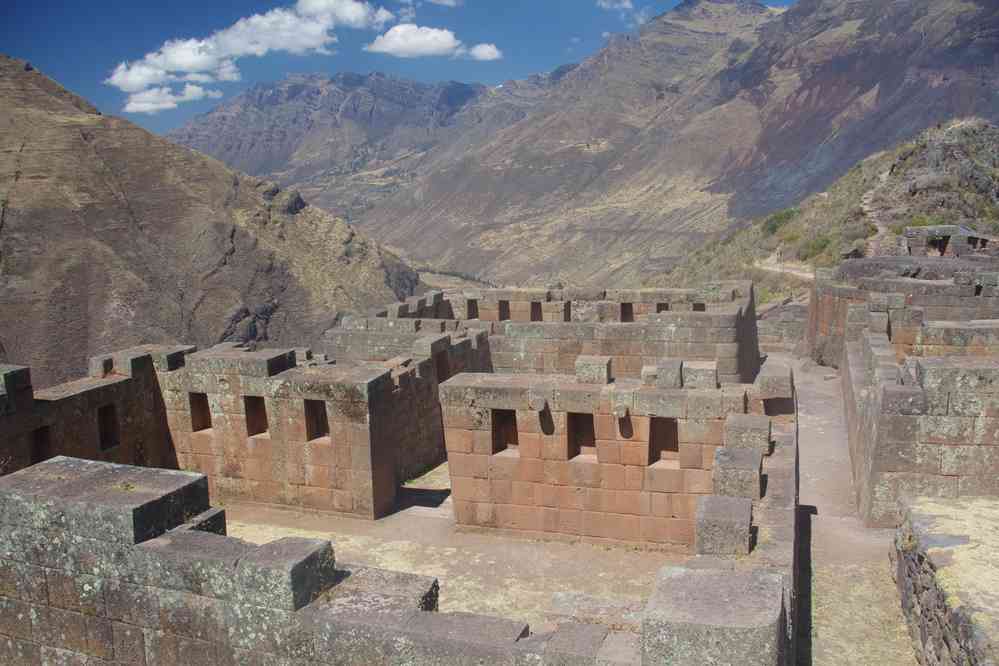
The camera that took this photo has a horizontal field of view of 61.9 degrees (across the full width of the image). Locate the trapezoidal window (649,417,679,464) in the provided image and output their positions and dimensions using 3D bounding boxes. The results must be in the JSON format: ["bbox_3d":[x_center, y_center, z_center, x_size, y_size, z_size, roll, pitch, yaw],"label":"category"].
[{"bbox_3d":[2.386,1.505,11.930,0.451,0.730,0.372,1,12,20],"label":"trapezoidal window"}]

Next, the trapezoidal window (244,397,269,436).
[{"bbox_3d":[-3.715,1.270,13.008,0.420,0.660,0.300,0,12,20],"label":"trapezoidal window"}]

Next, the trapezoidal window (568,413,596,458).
[{"bbox_3d":[1.260,1.491,12.345,0.446,0.735,0.372,1,12,20],"label":"trapezoidal window"}]

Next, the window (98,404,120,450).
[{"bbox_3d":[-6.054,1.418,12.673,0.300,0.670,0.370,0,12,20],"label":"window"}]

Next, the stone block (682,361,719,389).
[{"bbox_3d":[2.913,0.609,12.029,0.480,0.289,0.451,1,12,20],"label":"stone block"}]

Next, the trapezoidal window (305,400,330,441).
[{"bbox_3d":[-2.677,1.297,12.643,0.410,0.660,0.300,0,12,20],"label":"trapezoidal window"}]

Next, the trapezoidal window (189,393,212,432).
[{"bbox_3d":[-5.118,1.350,14.608,0.461,0.720,0.372,1,12,22],"label":"trapezoidal window"}]

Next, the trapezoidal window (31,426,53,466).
[{"bbox_3d":[-7.070,1.803,12.788,0.372,0.696,0.412,2,12,26],"label":"trapezoidal window"}]

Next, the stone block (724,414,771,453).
[{"bbox_3d":[3.307,1.355,11.055,0.559,0.314,0.666,1,12,20],"label":"stone block"}]

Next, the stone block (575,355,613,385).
[{"bbox_3d":[1.311,0.509,11.484,0.440,0.310,0.380,0,12,20],"label":"stone block"}]

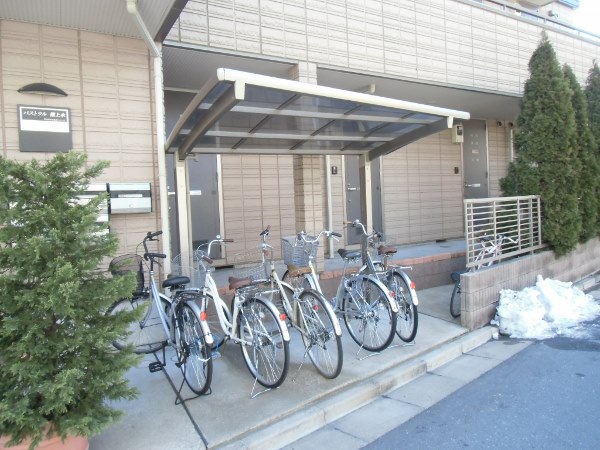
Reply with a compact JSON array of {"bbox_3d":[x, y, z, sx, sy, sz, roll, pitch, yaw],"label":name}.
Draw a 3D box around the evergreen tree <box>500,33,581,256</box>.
[{"bbox_3d":[3.469,-1.009,5.988,1.137,3.532,1.137,-5,4,-39],"label":"evergreen tree"}]

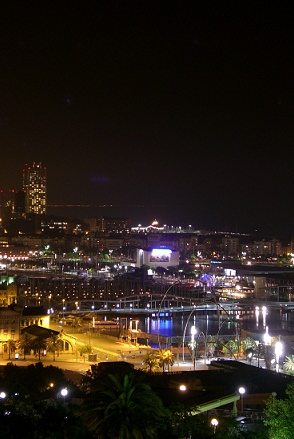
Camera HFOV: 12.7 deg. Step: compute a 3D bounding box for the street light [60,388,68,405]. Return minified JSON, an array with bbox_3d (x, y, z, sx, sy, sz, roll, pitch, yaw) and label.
[{"bbox_3d":[-23.318,50.369,370.041,0.900,5.500,0.900,0,1,0],"label":"street light"}]

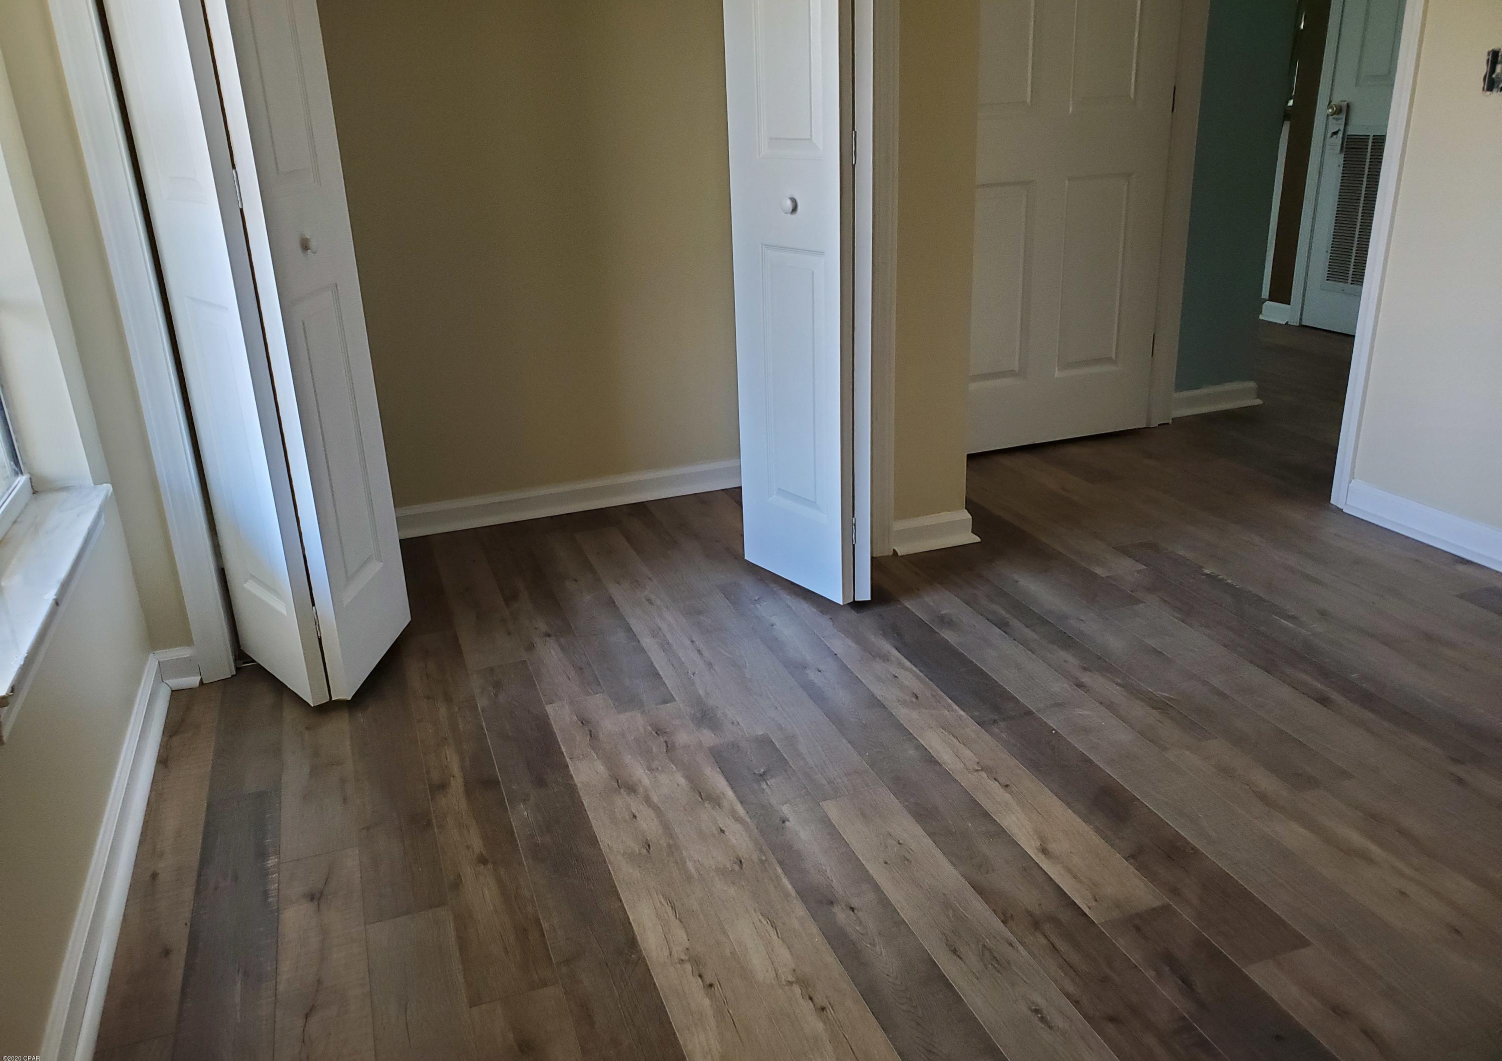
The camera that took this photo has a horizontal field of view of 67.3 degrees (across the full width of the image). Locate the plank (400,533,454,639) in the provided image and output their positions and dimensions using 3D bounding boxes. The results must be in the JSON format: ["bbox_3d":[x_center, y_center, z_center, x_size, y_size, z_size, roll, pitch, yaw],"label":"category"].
[{"bbox_3d":[-0.870,0.139,2.940,0.127,0.012,0.703,-9,22,-18],"label":"plank"}]

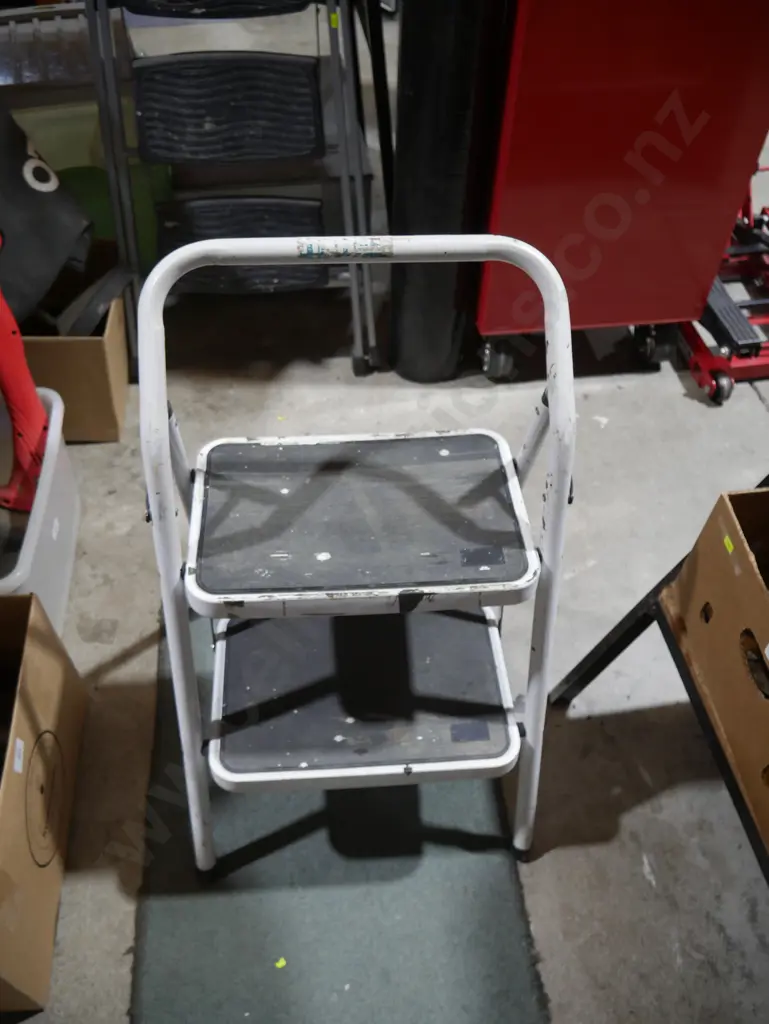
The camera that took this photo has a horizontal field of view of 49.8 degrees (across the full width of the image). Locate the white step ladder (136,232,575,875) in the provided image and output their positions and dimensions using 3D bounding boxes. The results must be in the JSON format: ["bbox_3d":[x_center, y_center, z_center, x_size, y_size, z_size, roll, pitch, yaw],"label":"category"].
[{"bbox_3d":[-0.029,0.067,0.978,0.442,0.694,0.476,-2,47,-4],"label":"white step ladder"}]

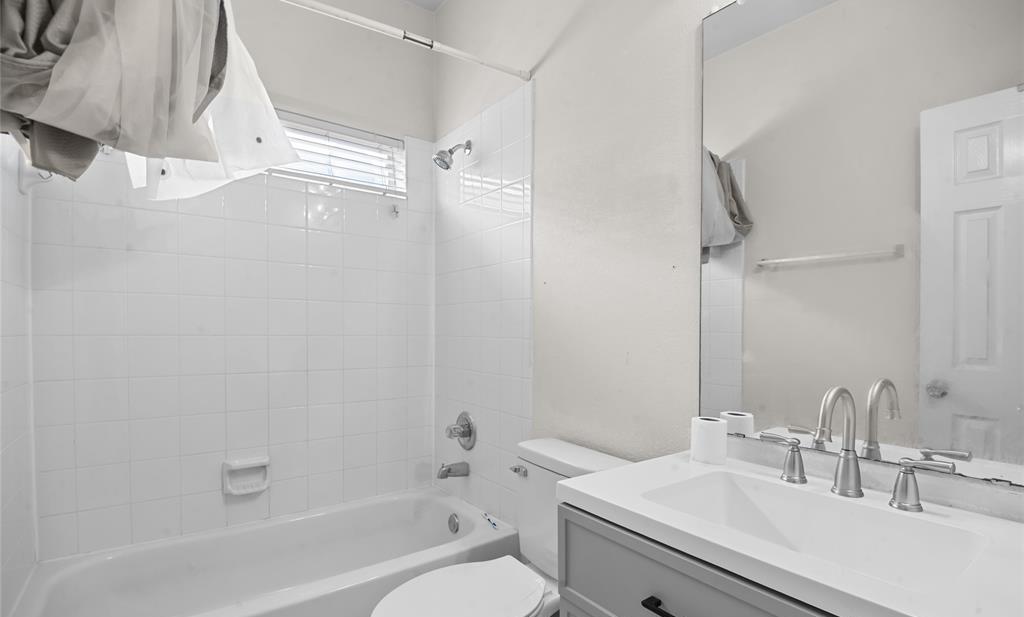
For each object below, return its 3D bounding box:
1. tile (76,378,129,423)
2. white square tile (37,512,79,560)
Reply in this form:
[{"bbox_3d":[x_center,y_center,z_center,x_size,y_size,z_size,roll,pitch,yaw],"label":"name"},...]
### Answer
[{"bbox_3d":[-1.461,0.329,1.626,0.152,0.152,0.010,1,-2,-35],"label":"tile"},{"bbox_3d":[-1.549,0.775,1.552,0.100,0.145,0.010,1,-2,-35],"label":"white square tile"}]

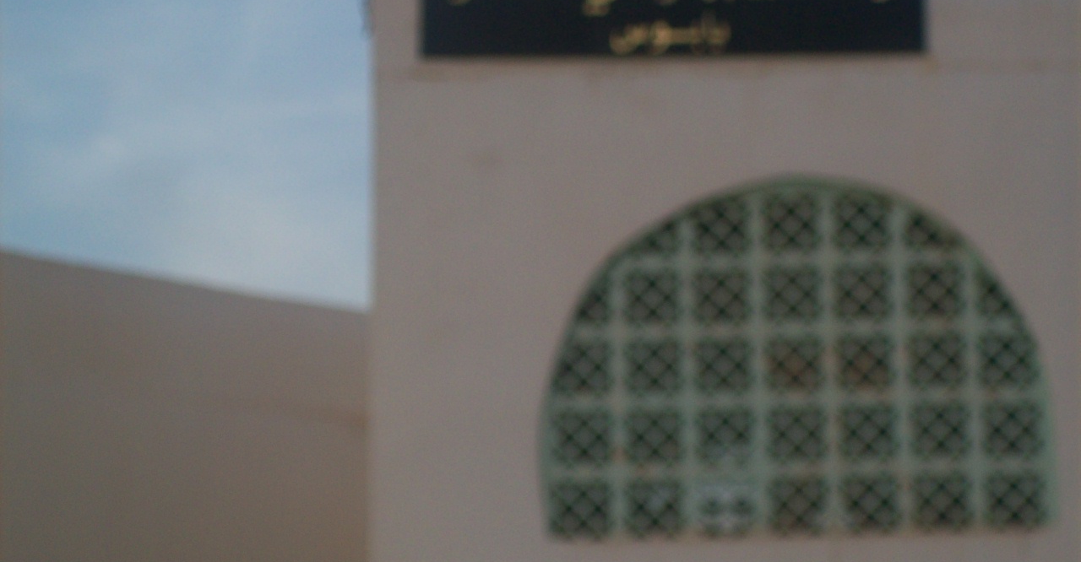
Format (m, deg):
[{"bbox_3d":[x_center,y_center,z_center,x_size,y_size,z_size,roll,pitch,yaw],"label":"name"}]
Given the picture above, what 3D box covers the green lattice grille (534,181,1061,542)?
[{"bbox_3d":[1.020,0.307,13.636,2.040,1.461,0.100,-1,-12,3],"label":"green lattice grille"}]

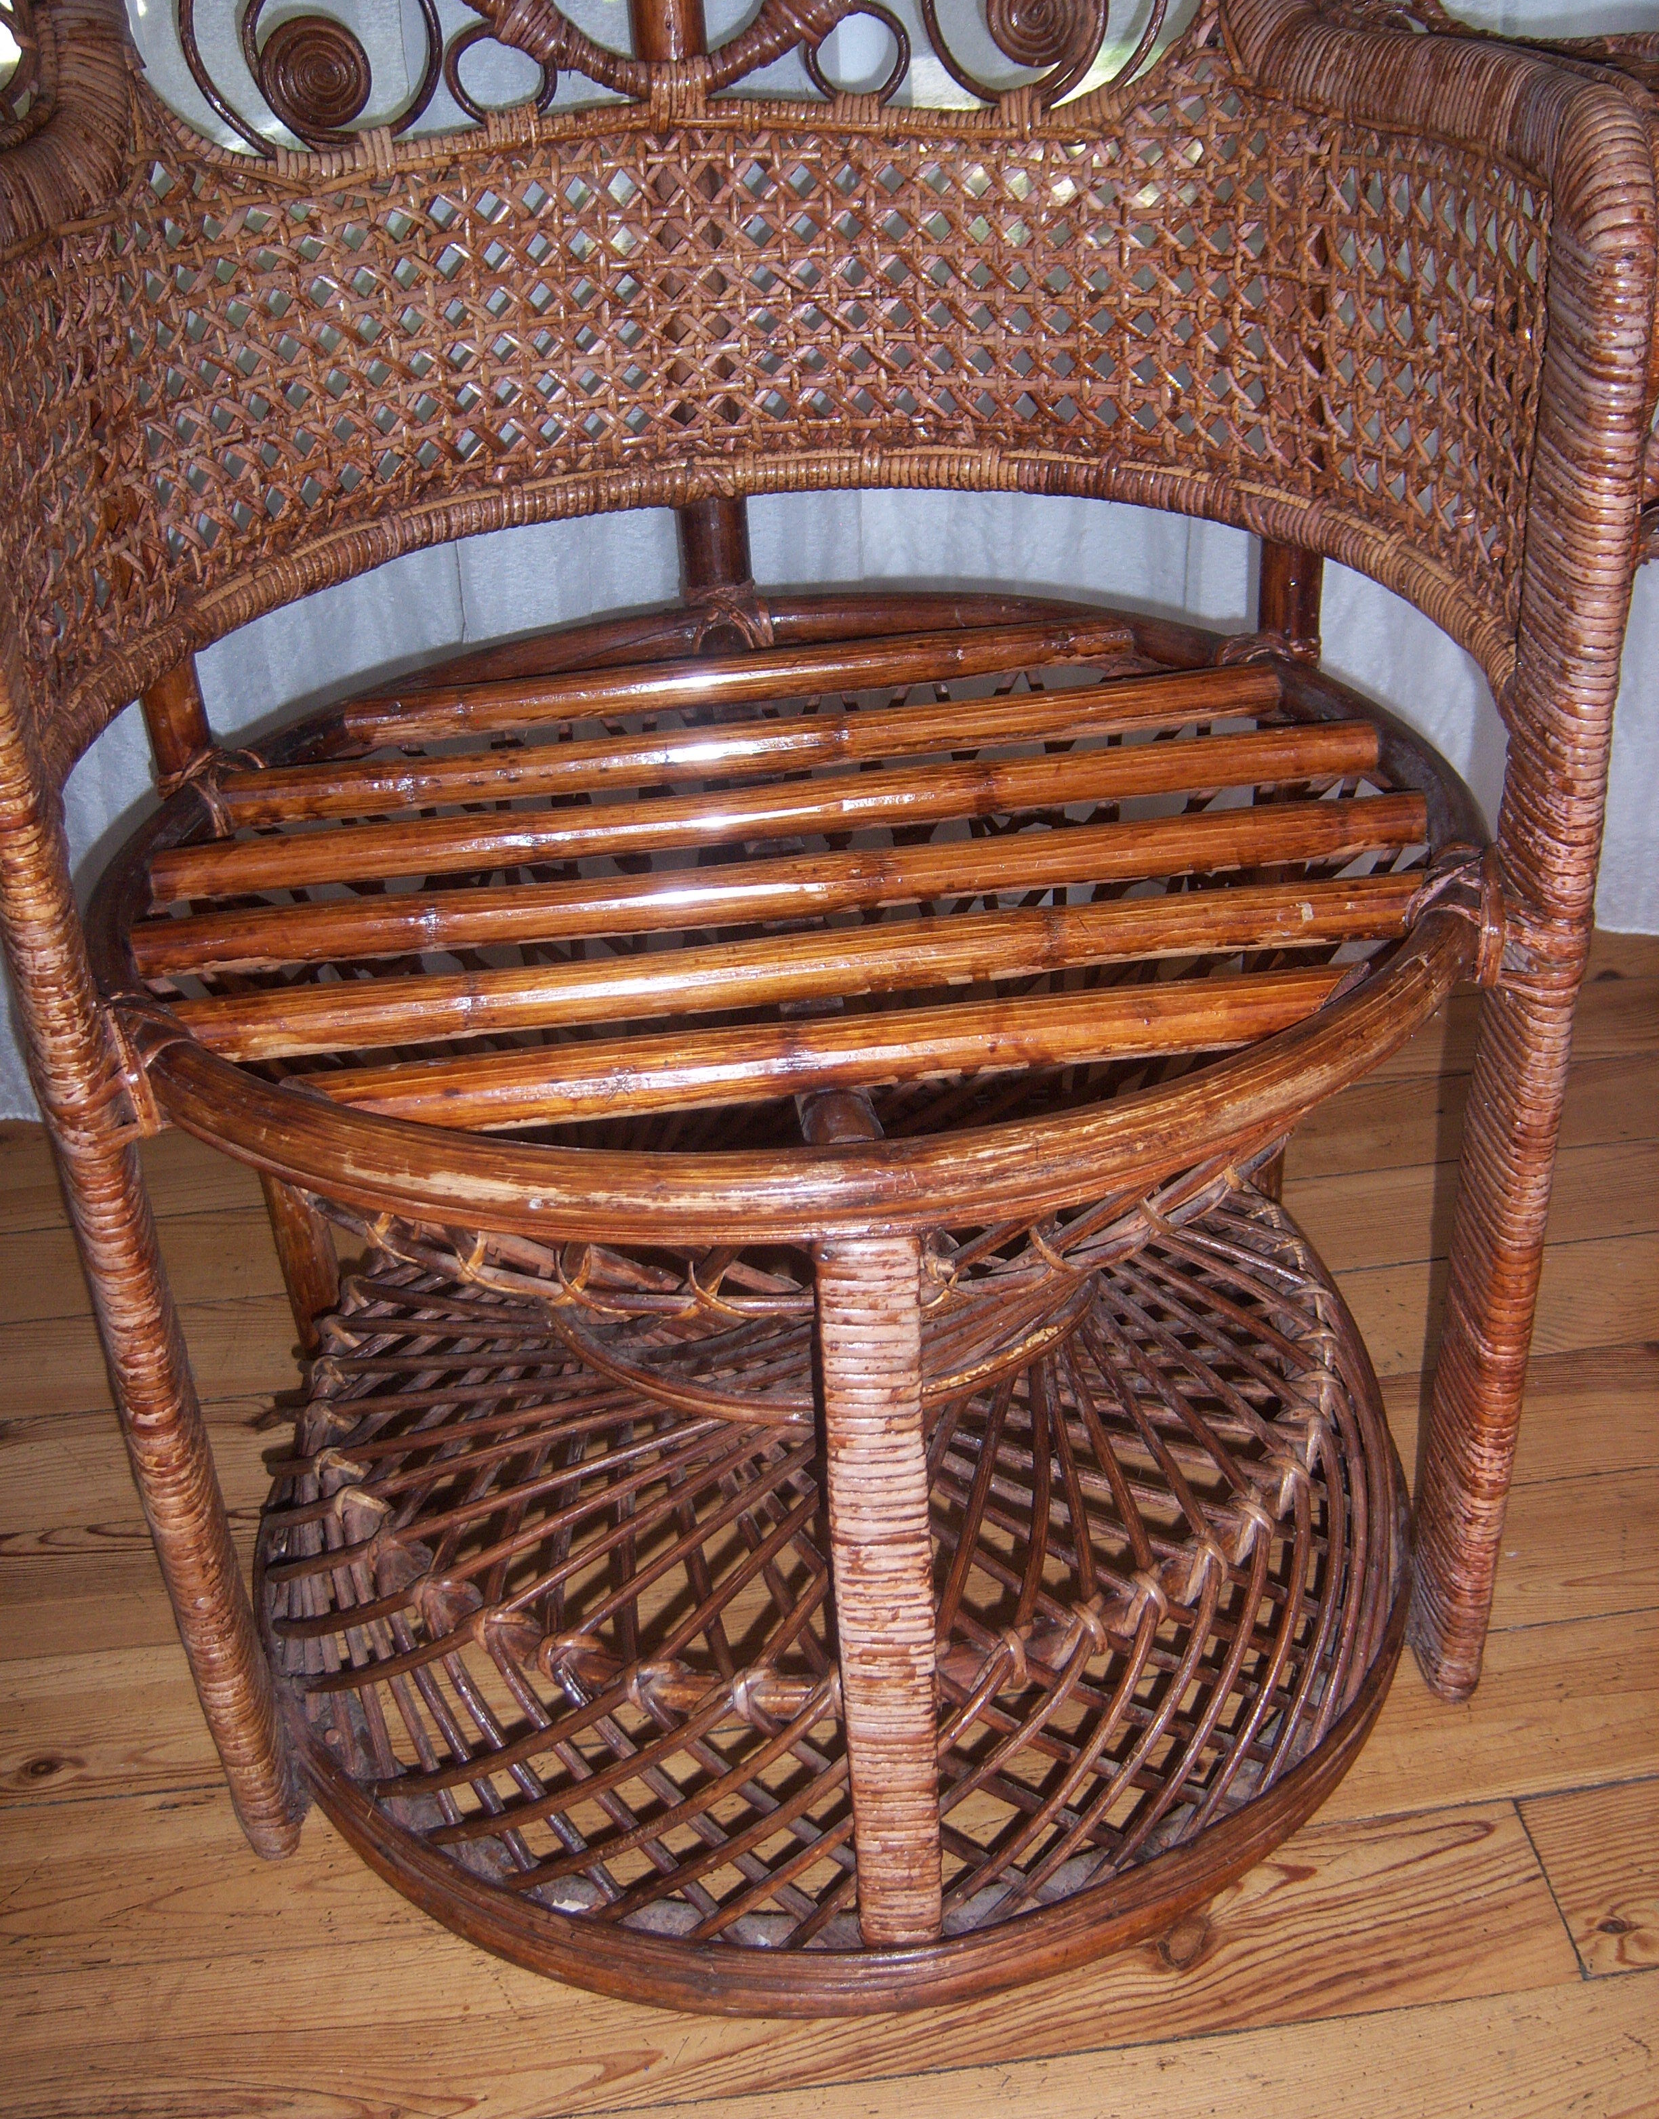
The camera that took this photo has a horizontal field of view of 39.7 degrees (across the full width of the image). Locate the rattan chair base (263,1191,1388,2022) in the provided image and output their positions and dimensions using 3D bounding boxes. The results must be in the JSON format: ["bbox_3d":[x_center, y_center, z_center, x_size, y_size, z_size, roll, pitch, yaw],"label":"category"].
[{"bbox_3d":[-0.007,0.085,1.032,0.561,0.336,0.561,-6,30,-4],"label":"rattan chair base"}]

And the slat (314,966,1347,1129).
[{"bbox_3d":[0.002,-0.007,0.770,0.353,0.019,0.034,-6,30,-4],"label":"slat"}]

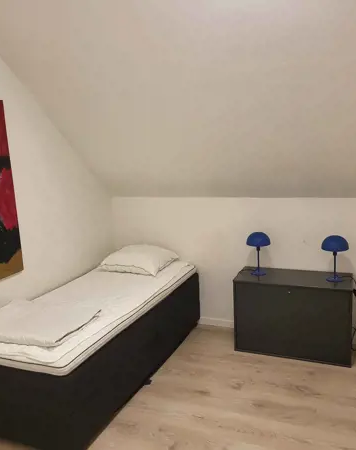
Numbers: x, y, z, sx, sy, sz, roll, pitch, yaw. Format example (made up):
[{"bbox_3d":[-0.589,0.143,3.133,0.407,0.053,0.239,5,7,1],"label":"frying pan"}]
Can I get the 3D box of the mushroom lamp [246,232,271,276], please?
[{"bbox_3d":[0.687,0.244,3.539,0.208,0.360,0.208,2,11,23],"label":"mushroom lamp"}]

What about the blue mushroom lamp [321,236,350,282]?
[{"bbox_3d":[1.246,0.262,3.291,0.208,0.360,0.208,2,11,23],"label":"blue mushroom lamp"}]

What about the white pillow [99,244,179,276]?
[{"bbox_3d":[-0.392,0.315,3.950,0.670,0.180,0.460,2,11,23],"label":"white pillow"}]

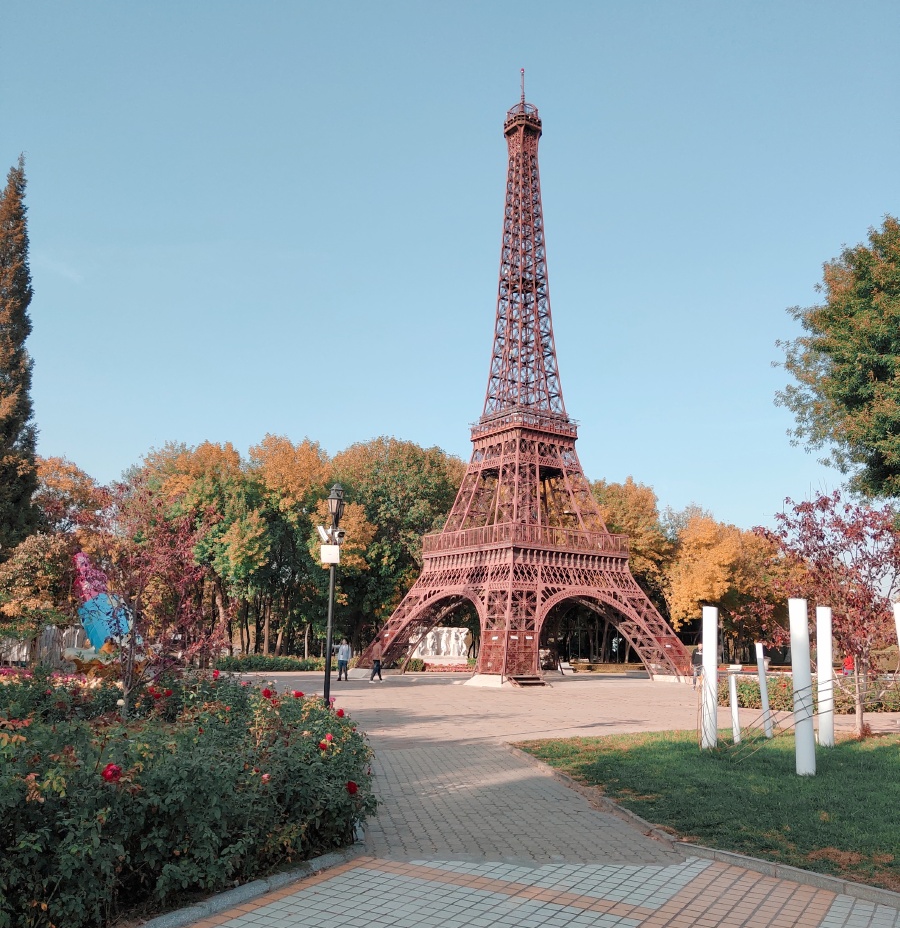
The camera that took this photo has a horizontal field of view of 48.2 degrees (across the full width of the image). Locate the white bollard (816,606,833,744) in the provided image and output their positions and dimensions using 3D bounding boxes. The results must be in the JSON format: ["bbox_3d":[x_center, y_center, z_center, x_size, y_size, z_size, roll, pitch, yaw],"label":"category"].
[{"bbox_3d":[5.127,2.906,13.723,0.200,1.877,0.200,-3,-11,20],"label":"white bollard"}]

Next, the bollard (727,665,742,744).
[{"bbox_3d":[4.075,3.517,14.387,0.105,0.947,0.105,-2,-11,15],"label":"bollard"}]

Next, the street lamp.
[{"bbox_3d":[-2.338,2.621,19.921,0.500,4.573,0.450,2,-11,-6],"label":"street lamp"}]

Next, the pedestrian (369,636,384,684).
[{"bbox_3d":[-2.765,7.504,38.451,0.550,1.742,0.500,7,-12,-30],"label":"pedestrian"}]

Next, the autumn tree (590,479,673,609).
[{"bbox_3d":[12.088,7.744,71.280,8.500,13.919,8.500,-1,-11,10],"label":"autumn tree"}]

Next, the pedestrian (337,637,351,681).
[{"bbox_3d":[-4.334,8.052,41.330,0.550,1.715,0.350,2,-11,-6],"label":"pedestrian"}]

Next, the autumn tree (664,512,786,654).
[{"bbox_3d":[18.358,8.617,66.998,8.000,10.853,8.000,-2,-11,15],"label":"autumn tree"}]

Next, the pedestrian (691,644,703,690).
[{"bbox_3d":[9.327,7.640,37.751,0.500,1.719,0.380,-2,-11,14],"label":"pedestrian"}]

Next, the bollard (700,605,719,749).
[{"bbox_3d":[3.538,2.896,13.673,0.200,1.883,0.200,-2,-11,14],"label":"bollard"}]

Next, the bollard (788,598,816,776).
[{"bbox_3d":[3.806,2.399,10.872,0.200,1.865,0.200,-3,-11,19],"label":"bollard"}]

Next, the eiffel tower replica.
[{"bbox_3d":[3.466,-4.932,46.716,10.845,29.486,10.845,8,-13,-34],"label":"eiffel tower replica"}]

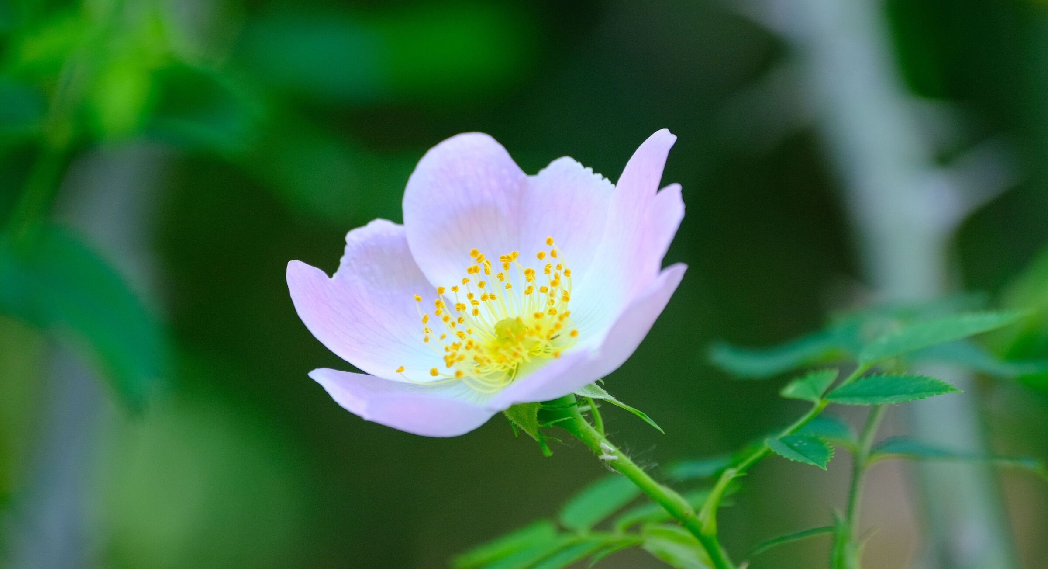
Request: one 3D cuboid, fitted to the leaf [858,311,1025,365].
[{"bbox_3d":[0.056,0.007,1.397,0.025,0.002,0.011,-13,14,-24],"label":"leaf"}]

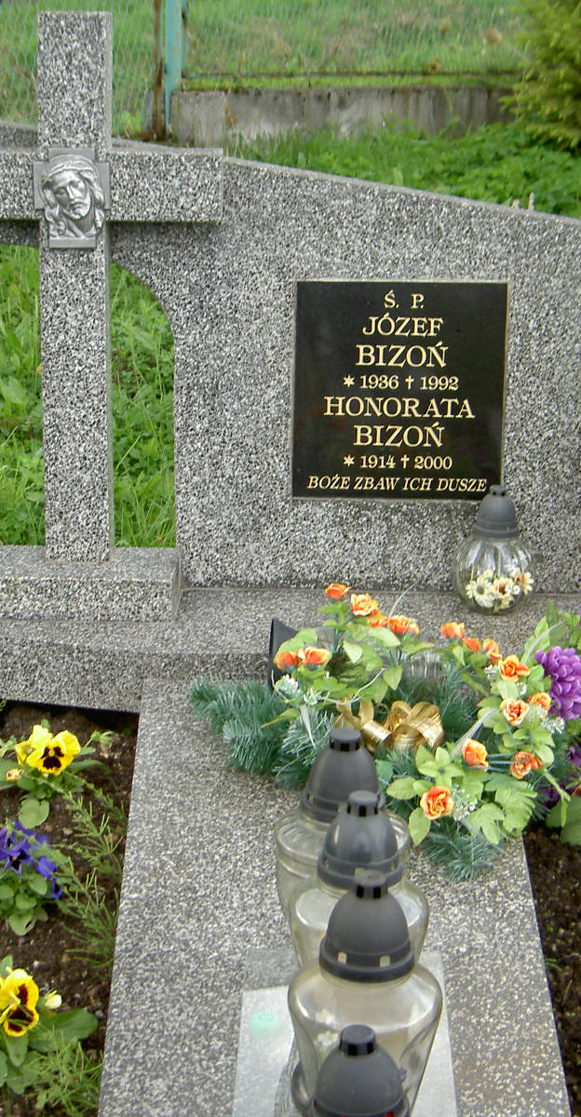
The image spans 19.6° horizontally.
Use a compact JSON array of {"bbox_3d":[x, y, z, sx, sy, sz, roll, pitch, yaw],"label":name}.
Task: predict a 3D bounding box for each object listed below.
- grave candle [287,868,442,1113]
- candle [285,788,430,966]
[{"bbox_3d":[0.067,0.387,1.414,0.131,0.265,0.131,1,16,2],"label":"grave candle"},{"bbox_3d":[0.065,0.345,1.558,0.132,0.265,0.132,1,16,2],"label":"candle"}]

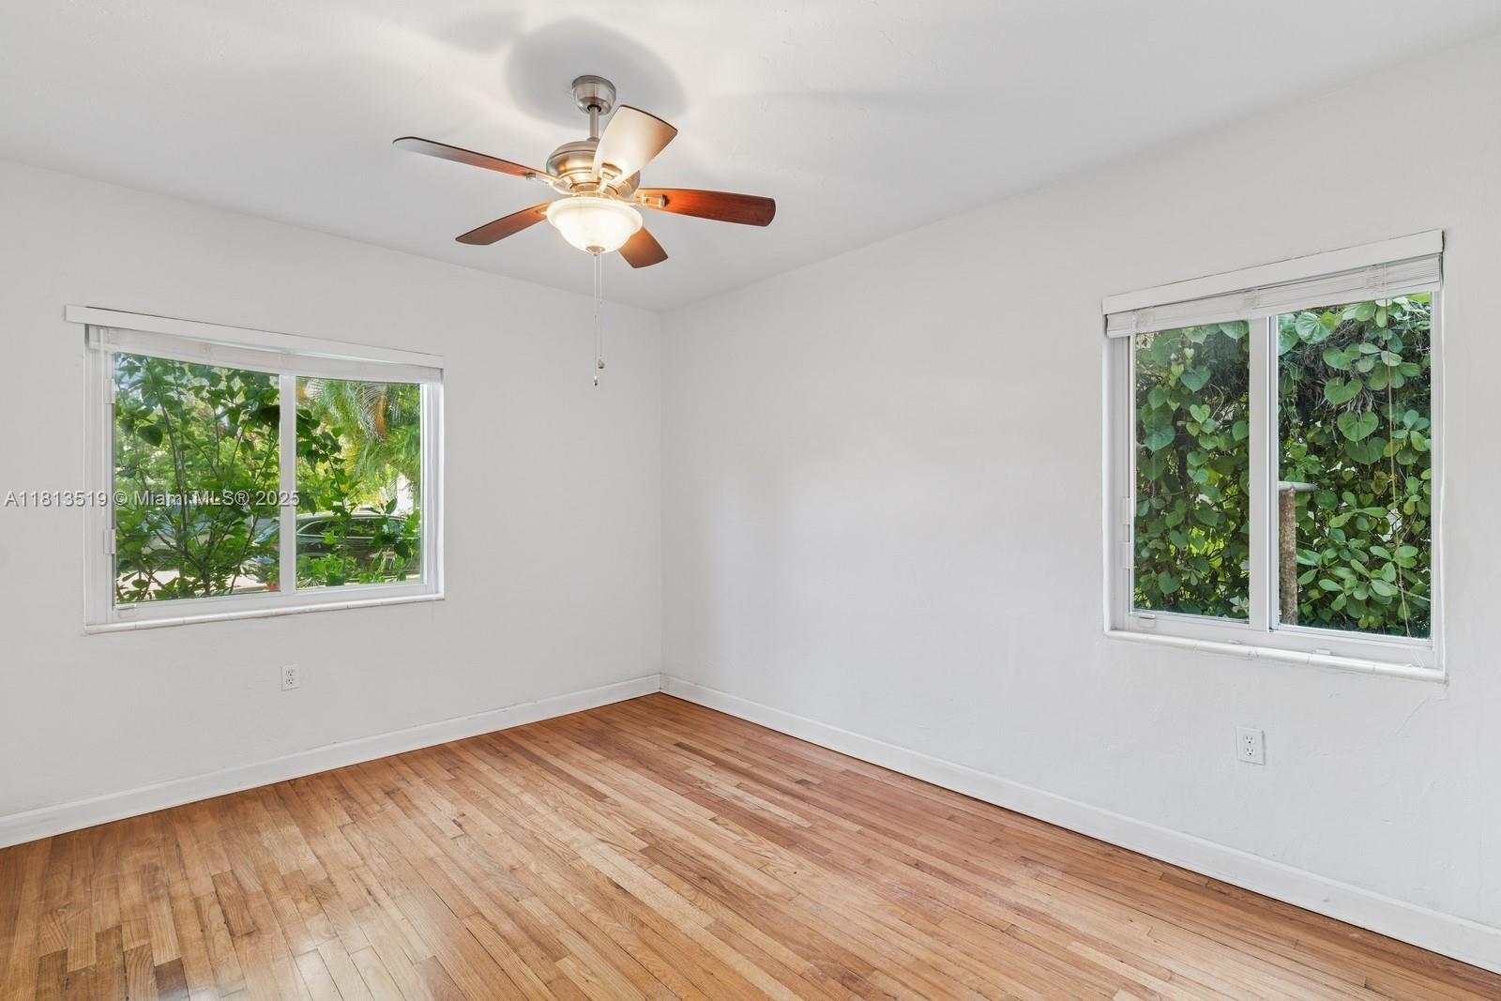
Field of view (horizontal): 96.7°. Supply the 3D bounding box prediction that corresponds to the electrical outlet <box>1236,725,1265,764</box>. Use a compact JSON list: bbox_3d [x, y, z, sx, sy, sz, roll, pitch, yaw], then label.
[{"bbox_3d":[1.668,0.818,2.222,0.010,0.115,0.071,0,-3,-44],"label":"electrical outlet"}]

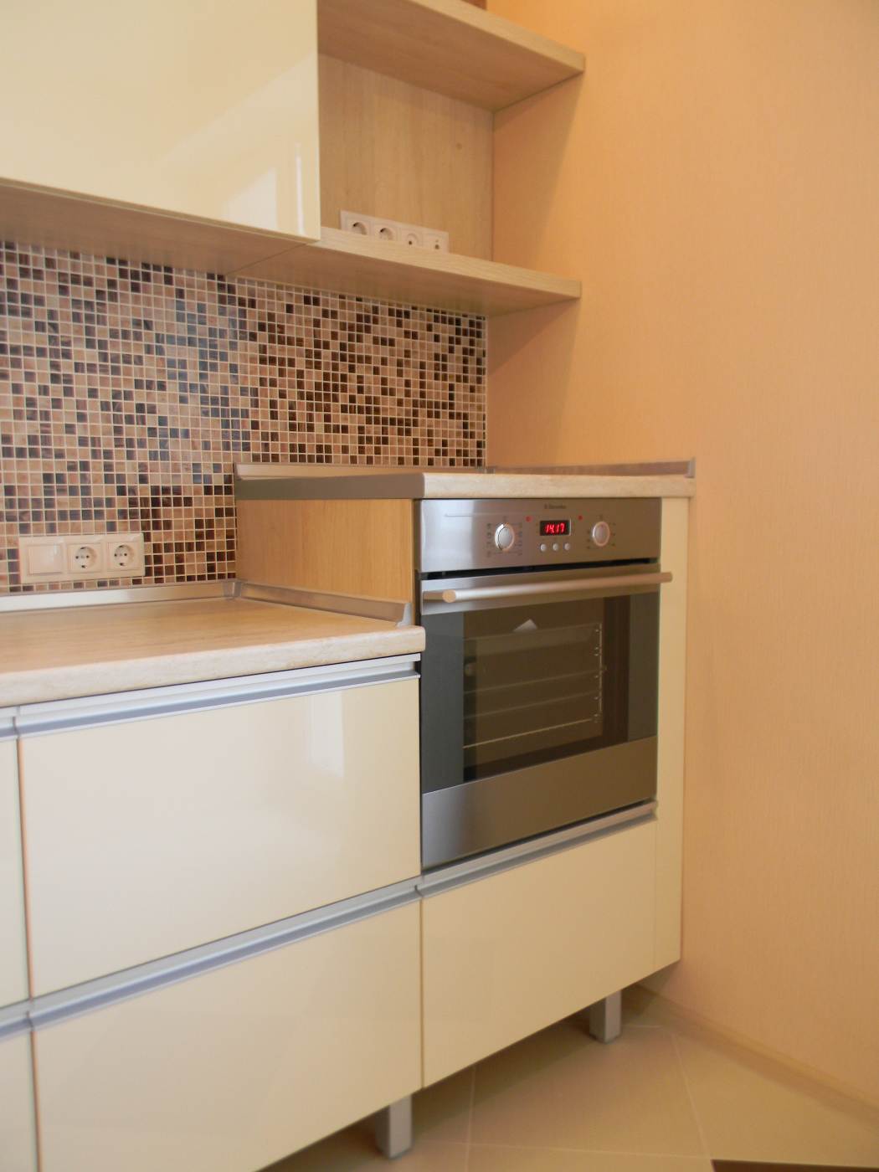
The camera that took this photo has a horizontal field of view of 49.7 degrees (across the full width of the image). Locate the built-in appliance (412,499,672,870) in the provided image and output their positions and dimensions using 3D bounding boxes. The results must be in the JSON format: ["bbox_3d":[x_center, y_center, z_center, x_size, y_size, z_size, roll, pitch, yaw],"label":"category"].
[{"bbox_3d":[0.050,0.129,1.883,0.596,0.595,0.570,-4,6,-39],"label":"built-in appliance"}]

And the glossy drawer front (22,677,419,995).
[{"bbox_3d":[-0.269,0.325,1.336,0.600,0.321,0.019,-4,6,-39],"label":"glossy drawer front"}]

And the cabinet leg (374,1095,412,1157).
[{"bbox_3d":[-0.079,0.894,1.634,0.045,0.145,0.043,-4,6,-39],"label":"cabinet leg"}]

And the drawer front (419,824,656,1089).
[{"bbox_3d":[0.201,0.648,1.746,0.597,0.324,0.019,-4,6,-39],"label":"drawer front"}]

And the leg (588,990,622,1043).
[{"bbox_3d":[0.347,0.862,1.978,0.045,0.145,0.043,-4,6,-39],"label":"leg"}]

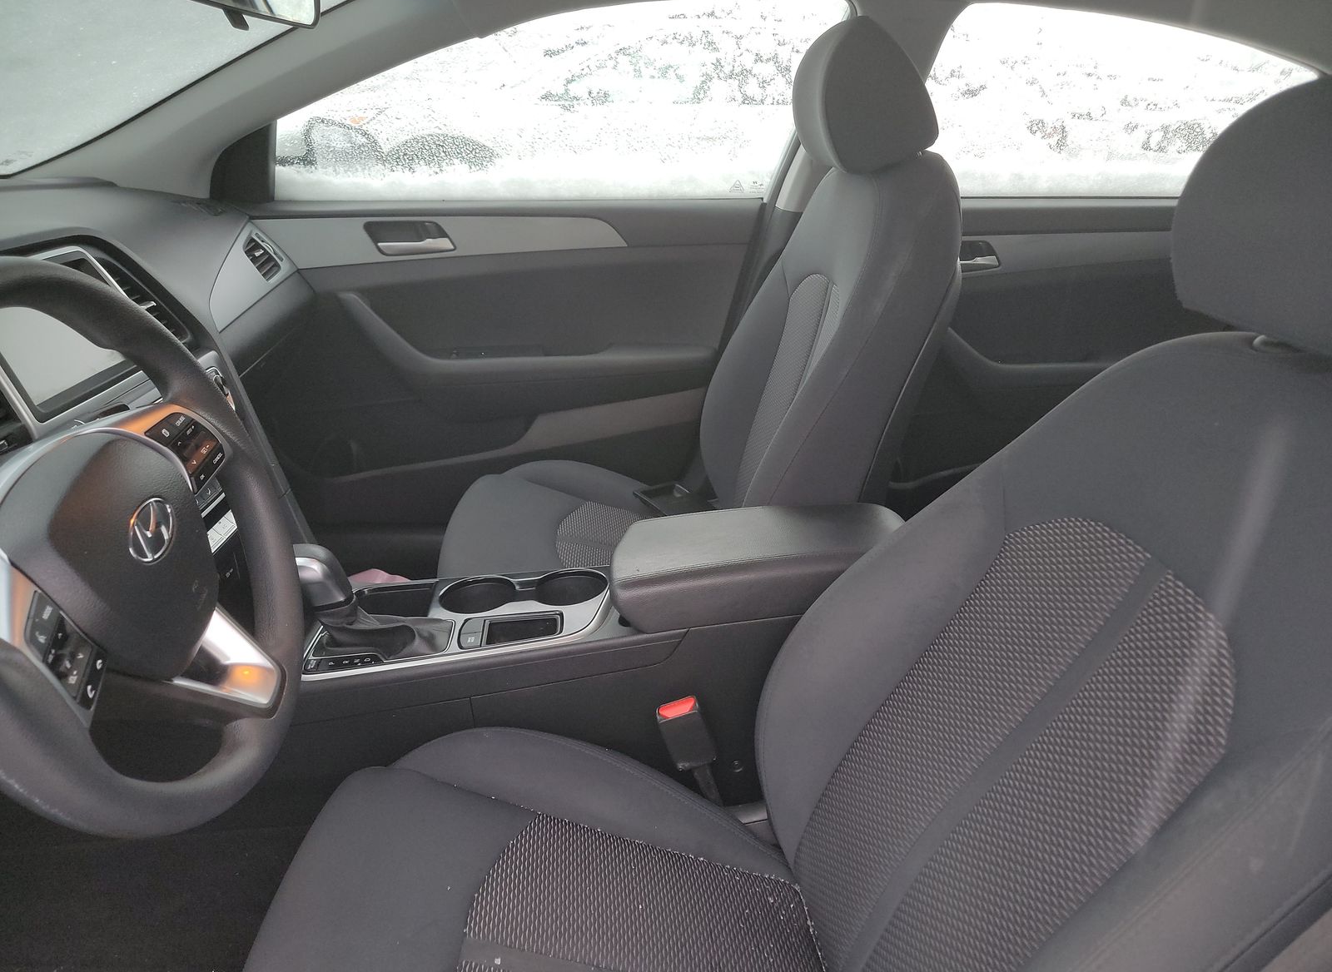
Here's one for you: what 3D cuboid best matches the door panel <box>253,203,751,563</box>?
[{"bbox_3d":[-0.325,-0.192,1.697,0.990,0.640,0.150,0,22,-1],"label":"door panel"}]

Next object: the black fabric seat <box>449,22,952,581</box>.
[{"bbox_3d":[0.025,-0.150,1.347,0.740,0.970,0.530,0,22,-1],"label":"black fabric seat"}]

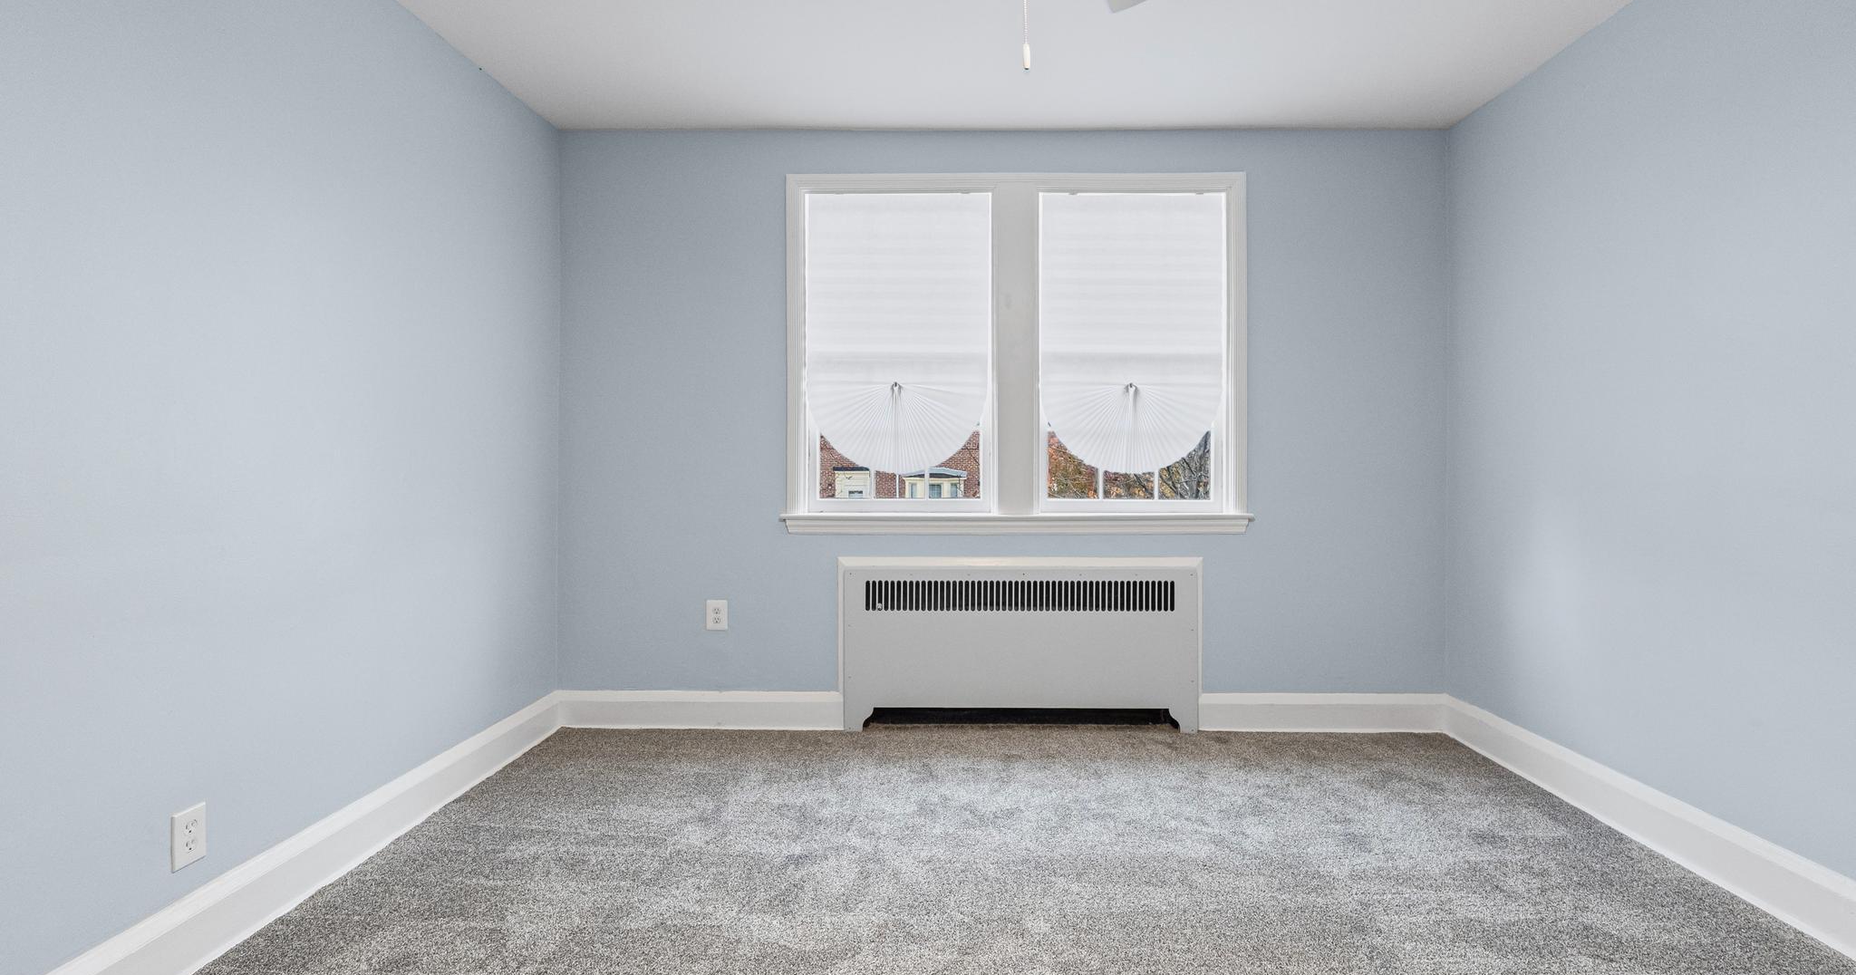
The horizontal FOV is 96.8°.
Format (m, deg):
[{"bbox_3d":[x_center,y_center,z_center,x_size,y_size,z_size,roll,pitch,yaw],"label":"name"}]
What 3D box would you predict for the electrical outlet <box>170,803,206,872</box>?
[{"bbox_3d":[-1.605,0.760,1.790,0.009,0.121,0.079,0,1,2],"label":"electrical outlet"}]

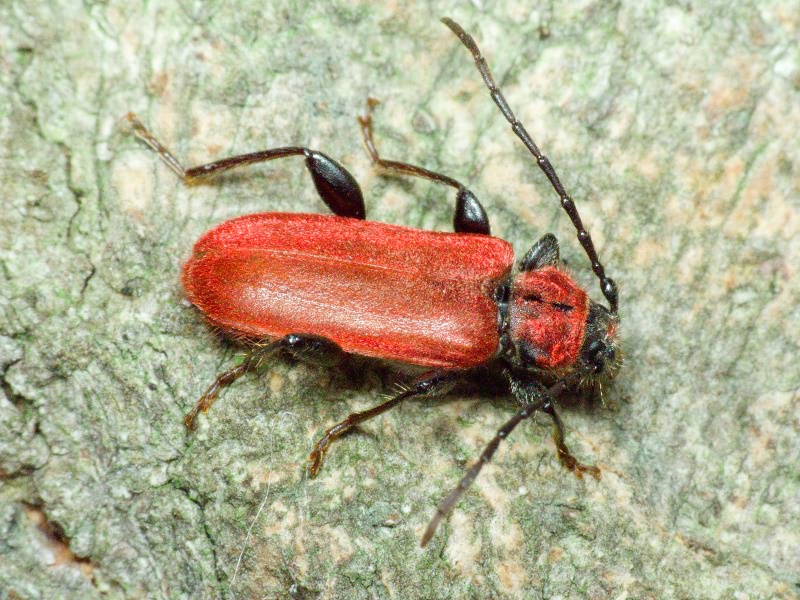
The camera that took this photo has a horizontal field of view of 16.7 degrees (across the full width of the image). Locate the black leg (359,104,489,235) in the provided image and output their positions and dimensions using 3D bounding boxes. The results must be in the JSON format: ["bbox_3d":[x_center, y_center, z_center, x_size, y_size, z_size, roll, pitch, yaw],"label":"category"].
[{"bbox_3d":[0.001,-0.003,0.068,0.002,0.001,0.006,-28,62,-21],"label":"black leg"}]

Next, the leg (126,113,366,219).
[{"bbox_3d":[-0.004,-0.003,0.068,0.007,0.002,0.002,25,58,12],"label":"leg"}]

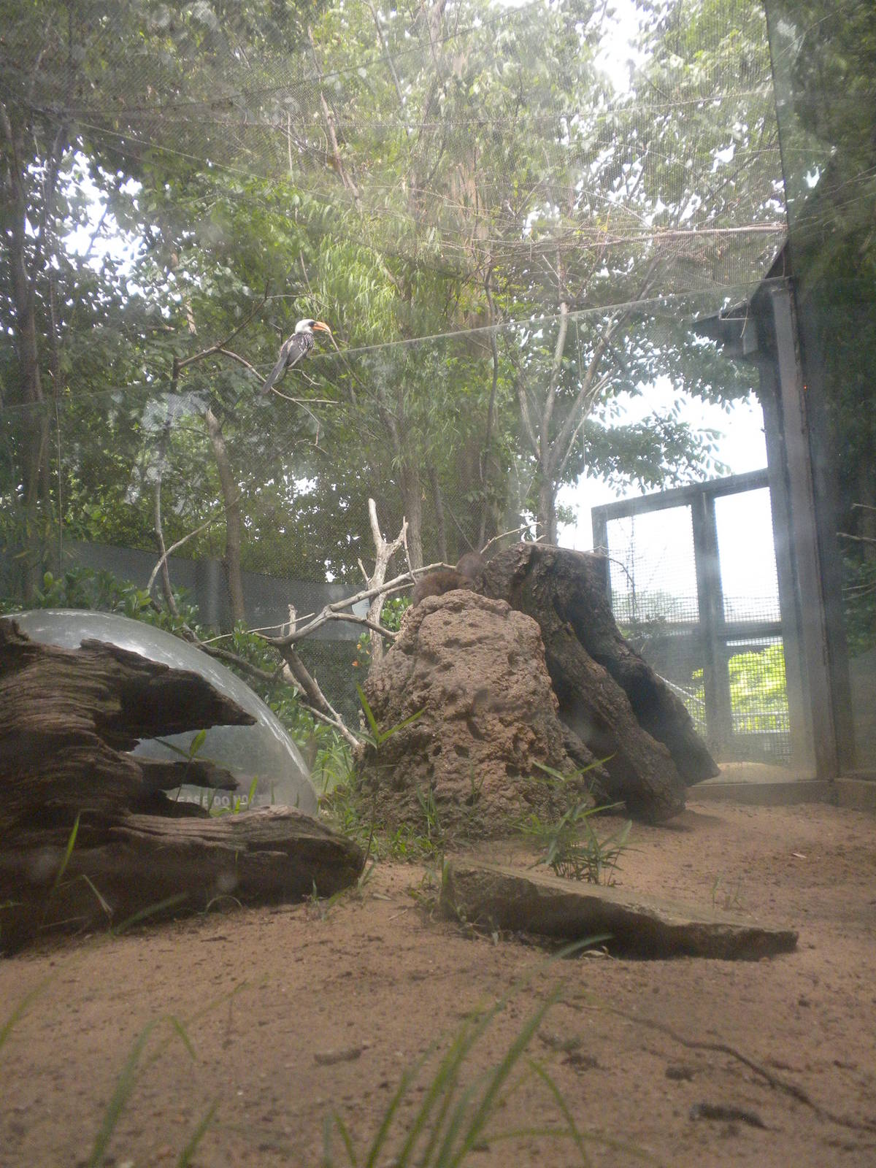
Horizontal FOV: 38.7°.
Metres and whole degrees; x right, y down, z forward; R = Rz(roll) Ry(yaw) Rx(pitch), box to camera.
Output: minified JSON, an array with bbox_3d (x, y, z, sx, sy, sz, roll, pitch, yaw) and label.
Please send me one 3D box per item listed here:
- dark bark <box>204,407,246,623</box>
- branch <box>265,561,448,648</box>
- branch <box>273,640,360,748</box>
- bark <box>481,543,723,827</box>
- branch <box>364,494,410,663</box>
[{"bbox_3d":[-0.851,-0.277,5.000,0.091,0.851,0.130,-5,-7,0],"label":"dark bark"},{"bbox_3d":[-0.229,0.062,3.600,0.509,0.206,0.180,-3,-7,0],"label":"branch"},{"bbox_3d":[-0.350,0.323,3.600,0.219,0.292,0.130,-3,-7,0],"label":"branch"},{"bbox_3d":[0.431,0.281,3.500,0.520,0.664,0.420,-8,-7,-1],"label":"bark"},{"bbox_3d":[-0.154,-0.003,3.750,0.112,0.495,0.110,-3,-7,0],"label":"branch"}]

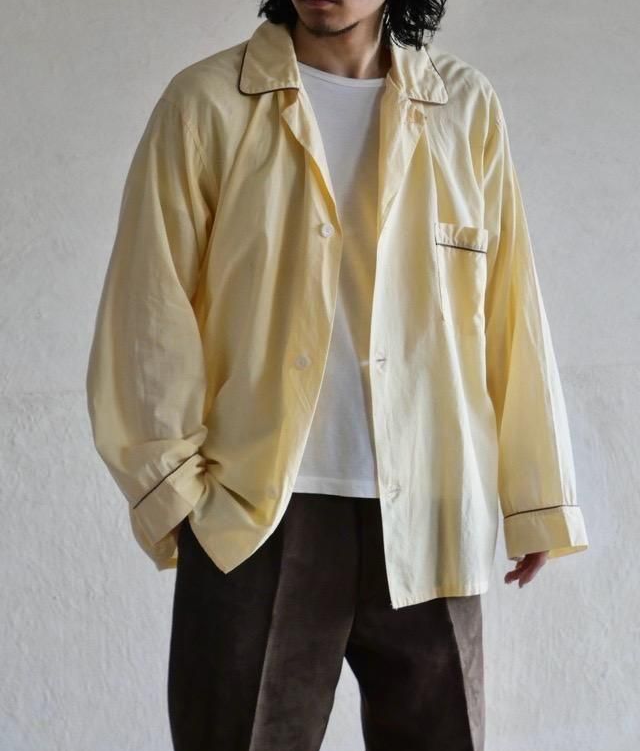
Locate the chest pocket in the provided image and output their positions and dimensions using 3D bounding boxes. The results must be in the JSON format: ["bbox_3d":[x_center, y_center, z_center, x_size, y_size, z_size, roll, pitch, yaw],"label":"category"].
[{"bbox_3d":[0.169,-0.115,2.690,0.080,0.135,0.030,-1,2,-31],"label":"chest pocket"}]

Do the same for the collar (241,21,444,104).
[{"bbox_3d":[0.026,-0.384,2.735,0.250,0.115,0.160,0,1,-13],"label":"collar"}]

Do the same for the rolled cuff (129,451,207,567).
[{"bbox_3d":[-0.176,0.160,2.670,0.105,0.080,0.085,-27,-27,0],"label":"rolled cuff"}]

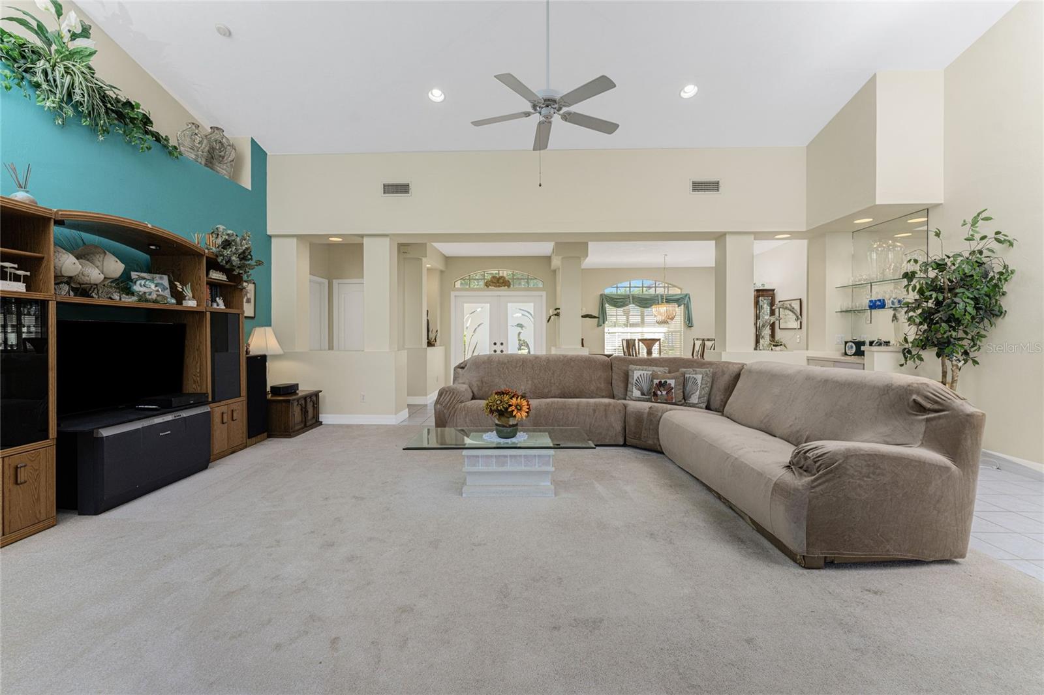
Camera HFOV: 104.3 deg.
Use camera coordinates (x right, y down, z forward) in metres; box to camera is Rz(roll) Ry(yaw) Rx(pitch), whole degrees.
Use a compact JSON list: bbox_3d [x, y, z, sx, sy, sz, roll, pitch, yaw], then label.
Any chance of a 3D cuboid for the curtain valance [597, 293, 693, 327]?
[{"bbox_3d":[2.968,-0.894,9.750,2.300,0.810,0.170,0,1,1],"label":"curtain valance"}]

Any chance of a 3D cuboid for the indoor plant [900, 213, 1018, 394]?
[{"bbox_3d":[3.550,-0.030,3.330,0.780,2.160,0.750,0,0,1],"label":"indoor plant"}]

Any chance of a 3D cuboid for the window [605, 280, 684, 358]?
[{"bbox_3d":[2.875,-0.585,9.650,1.880,2.090,0.130,0,0,1],"label":"window"}]

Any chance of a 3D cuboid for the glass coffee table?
[{"bbox_3d":[-0.160,0.900,3.220,1.360,0.395,0.620,0,1,1],"label":"glass coffee table"}]

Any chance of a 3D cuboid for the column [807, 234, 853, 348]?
[{"bbox_3d":[4.178,-0.735,5.515,0.360,1.560,0.360,0,1,1],"label":"column"}]

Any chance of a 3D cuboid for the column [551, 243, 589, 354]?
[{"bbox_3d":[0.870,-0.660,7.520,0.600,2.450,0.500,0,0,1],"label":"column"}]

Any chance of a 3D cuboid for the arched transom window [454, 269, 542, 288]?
[{"bbox_3d":[-0.484,-1.434,8.440,1.870,0.390,0.100,0,1,1],"label":"arched transom window"}]

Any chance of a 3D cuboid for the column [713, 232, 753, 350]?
[{"bbox_3d":[2.950,-0.740,5.665,0.370,1.590,0.360,0,0,1],"label":"column"}]

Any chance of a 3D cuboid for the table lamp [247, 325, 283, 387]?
[{"bbox_3d":[-3.210,0.155,5.100,0.400,0.810,0.400,0,0,1],"label":"table lamp"}]

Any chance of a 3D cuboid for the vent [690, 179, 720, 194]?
[{"bbox_3d":[2.363,-2.069,5.225,0.400,0.195,0.030,0,1,1],"label":"vent"}]

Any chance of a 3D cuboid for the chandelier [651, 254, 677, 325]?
[{"bbox_3d":[2.900,-1.183,8.300,0.520,1.435,0.520,0,1,1],"label":"chandelier"}]

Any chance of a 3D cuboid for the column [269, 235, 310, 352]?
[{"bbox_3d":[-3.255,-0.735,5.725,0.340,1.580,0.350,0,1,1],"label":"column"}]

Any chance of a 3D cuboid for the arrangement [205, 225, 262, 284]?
[{"bbox_3d":[-2.890,-0.930,4.100,0.480,0.570,0.500,0,0,1],"label":"arrangement"}]

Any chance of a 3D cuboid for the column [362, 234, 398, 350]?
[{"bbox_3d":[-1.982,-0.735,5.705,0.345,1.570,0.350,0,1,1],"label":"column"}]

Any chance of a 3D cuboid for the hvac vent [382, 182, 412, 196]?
[{"bbox_3d":[-1.656,-2.094,5.365,0.400,0.190,0.030,0,1,1],"label":"hvac vent"}]

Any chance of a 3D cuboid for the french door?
[{"bbox_3d":[-0.487,-0.065,8.400,1.920,2.170,0.130,0,0,1],"label":"french door"}]

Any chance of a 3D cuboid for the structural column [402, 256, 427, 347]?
[{"bbox_3d":[-1.995,-0.830,7.600,0.360,1.680,0.360,0,0,1],"label":"structural column"}]

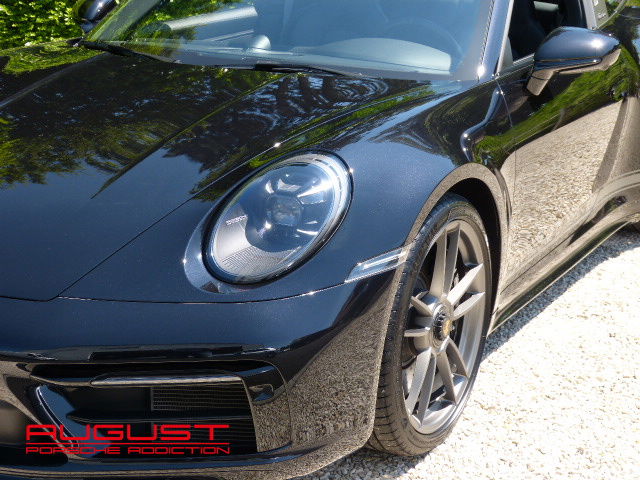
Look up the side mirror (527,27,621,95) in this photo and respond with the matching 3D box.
[{"bbox_3d":[0.747,-0.529,3.636,0.250,0.195,0.140,8,18,29],"label":"side mirror"}]

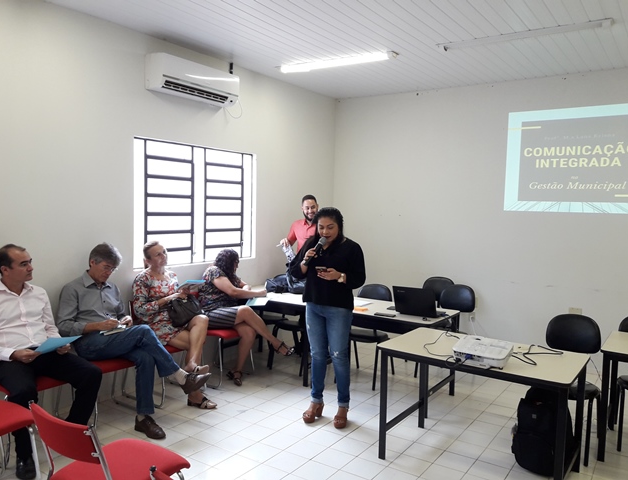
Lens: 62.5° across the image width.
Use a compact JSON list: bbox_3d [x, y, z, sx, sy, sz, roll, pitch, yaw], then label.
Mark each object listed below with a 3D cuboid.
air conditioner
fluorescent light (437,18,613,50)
[{"bbox_3d":[-1.112,-1.473,4.864,0.210,0.300,0.950,3,4,35],"label":"air conditioner"},{"bbox_3d":[1.616,-1.635,4.103,1.300,0.060,0.090,3,4,30],"label":"fluorescent light"}]

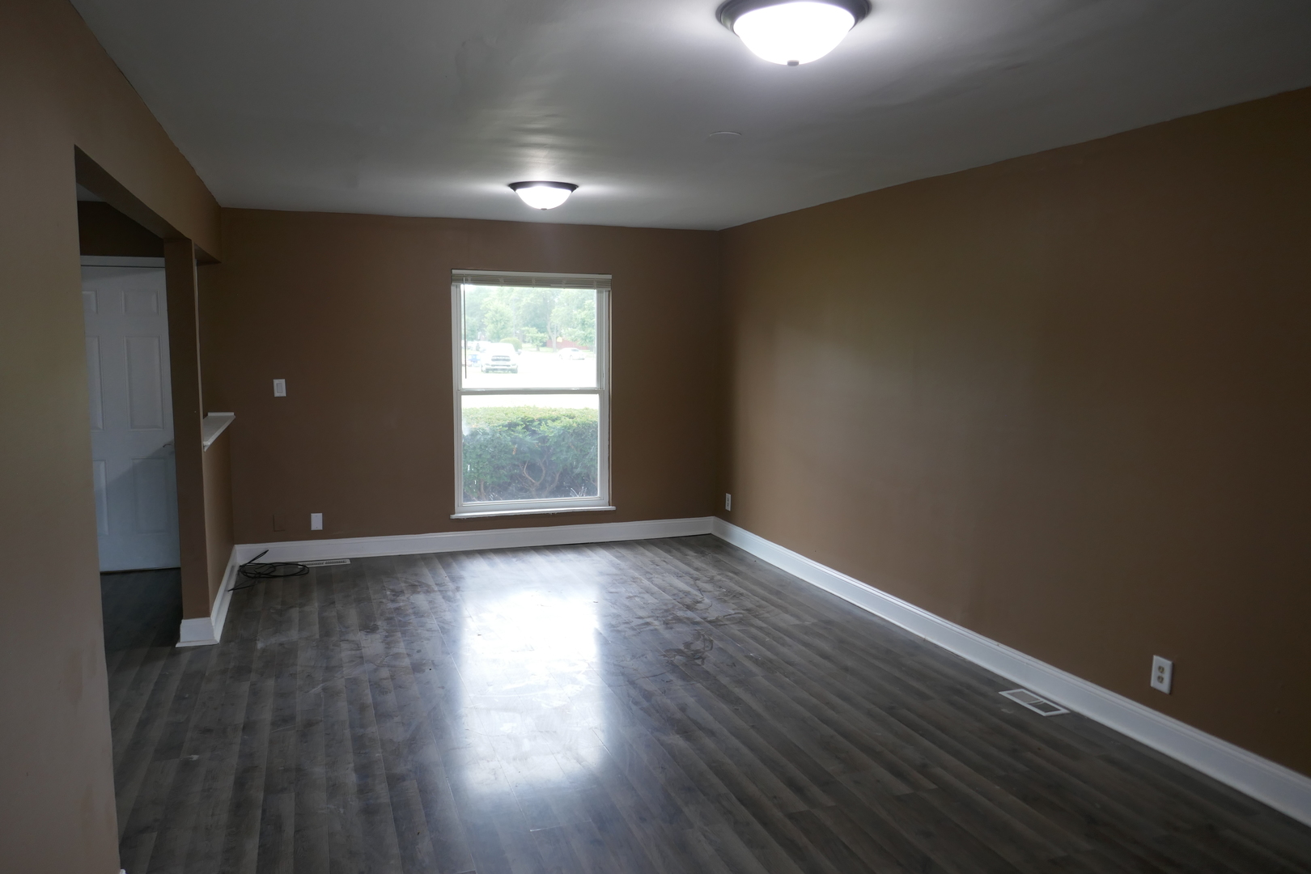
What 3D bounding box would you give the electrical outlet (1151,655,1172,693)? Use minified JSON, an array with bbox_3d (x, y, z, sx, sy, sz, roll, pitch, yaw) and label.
[{"bbox_3d":[1.965,0.924,3.531,0.012,0.121,0.077,-2,7,-22],"label":"electrical outlet"}]

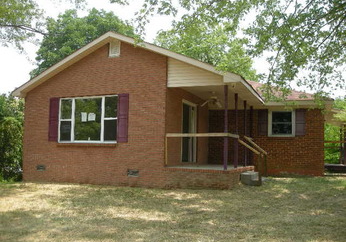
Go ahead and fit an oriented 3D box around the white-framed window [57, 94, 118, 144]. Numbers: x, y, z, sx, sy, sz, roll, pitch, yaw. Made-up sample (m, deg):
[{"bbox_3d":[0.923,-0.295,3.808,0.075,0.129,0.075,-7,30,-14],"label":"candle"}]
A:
[{"bbox_3d":[-2.705,-0.031,11.145,2.209,1.465,0.100,-1,-5,22],"label":"white-framed window"}]

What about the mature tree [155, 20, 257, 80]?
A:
[{"bbox_3d":[2.220,-1.997,24.540,7.800,10.543,7.800,-1,-5,22],"label":"mature tree"}]

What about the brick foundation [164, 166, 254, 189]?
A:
[{"bbox_3d":[1.465,1.799,11.698,1.879,0.614,4.445,-1,-5,22],"label":"brick foundation"}]

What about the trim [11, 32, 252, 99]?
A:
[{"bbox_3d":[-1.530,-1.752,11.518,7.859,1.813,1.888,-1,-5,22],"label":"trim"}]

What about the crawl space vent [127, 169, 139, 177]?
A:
[{"bbox_3d":[-1.167,1.560,10.380,0.386,0.193,0.080,-1,-5,22],"label":"crawl space vent"}]

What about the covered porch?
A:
[{"bbox_3d":[1.627,0.046,11.735,2.204,3.246,4.604,-1,-5,22],"label":"covered porch"}]

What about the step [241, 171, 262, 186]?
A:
[{"bbox_3d":[2.544,1.812,11.026,0.586,0.344,1.395,-1,-5,22],"label":"step"}]

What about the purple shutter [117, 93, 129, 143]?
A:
[{"bbox_3d":[-1.525,-0.082,10.646,0.381,1.488,0.040,-1,-5,22],"label":"purple shutter"}]

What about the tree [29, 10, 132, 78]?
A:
[{"bbox_3d":[-6.832,-2.635,25.493,8.200,11.634,8.200,-1,-5,22],"label":"tree"}]

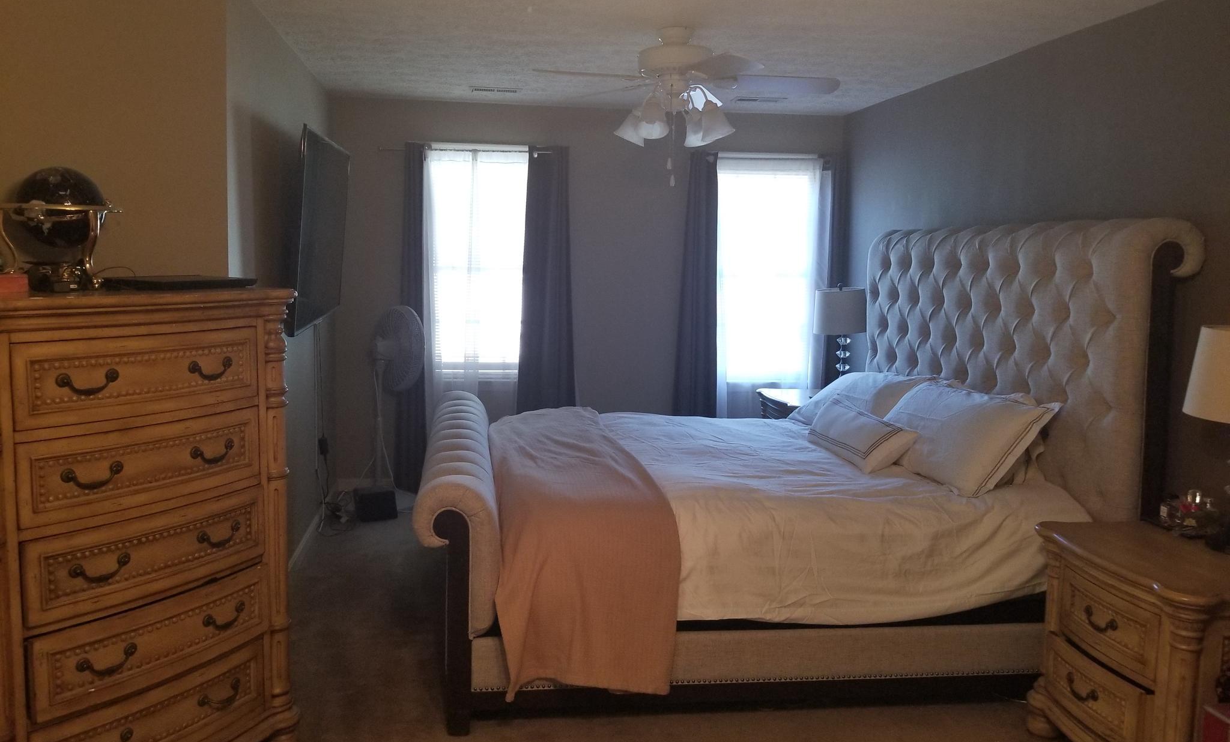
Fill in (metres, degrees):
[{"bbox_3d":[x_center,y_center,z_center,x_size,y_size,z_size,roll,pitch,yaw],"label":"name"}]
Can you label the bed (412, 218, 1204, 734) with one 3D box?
[{"bbox_3d":[0.516,0.192,3.917,2.540,1.650,2.000,0,7,-8],"label":"bed"}]

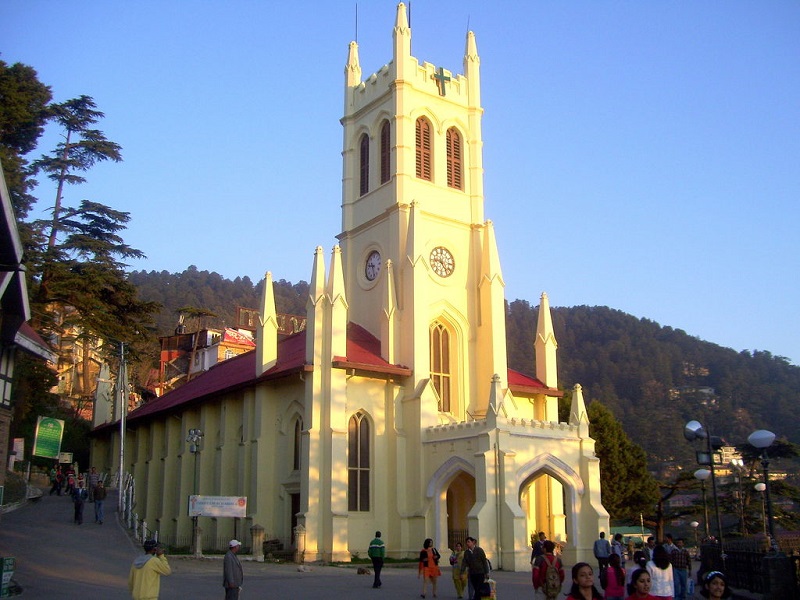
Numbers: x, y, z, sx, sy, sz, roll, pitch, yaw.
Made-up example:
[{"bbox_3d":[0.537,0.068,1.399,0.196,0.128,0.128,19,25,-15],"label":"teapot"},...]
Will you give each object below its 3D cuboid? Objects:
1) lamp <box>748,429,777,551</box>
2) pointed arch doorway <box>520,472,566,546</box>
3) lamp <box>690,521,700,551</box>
[{"bbox_3d":[7.813,4.103,17.799,0.600,2.650,0.600,11,-19,-35],"label":"lamp"},{"bbox_3d":[7.023,10.653,40.844,3.700,4.600,0.800,11,-19,-35],"label":"pointed arch doorway"},{"bbox_3d":[21.267,17.229,60.002,0.580,2.600,0.580,11,-19,-35],"label":"lamp"}]

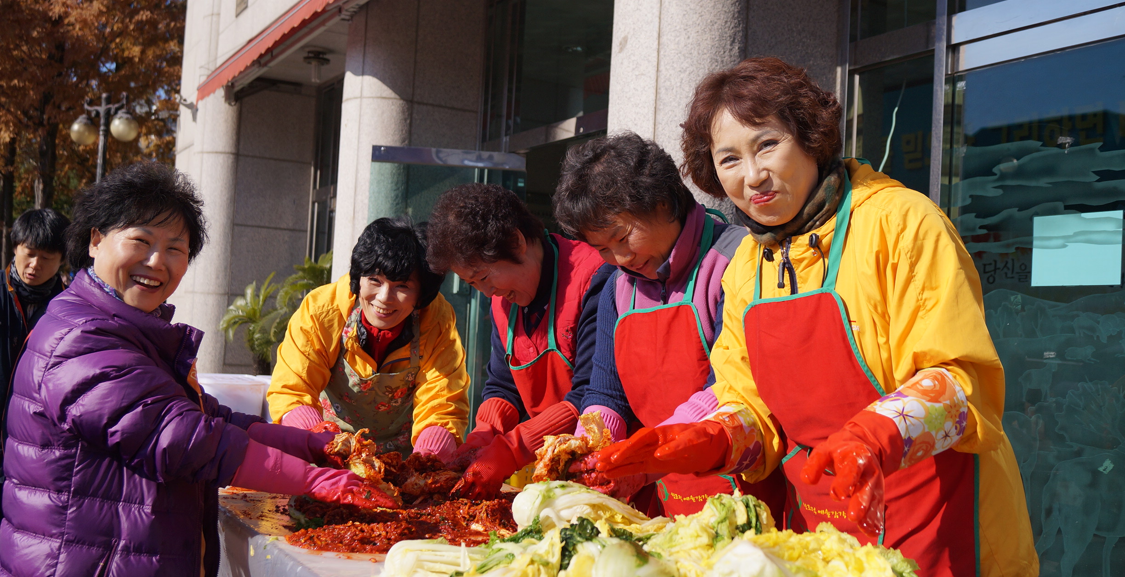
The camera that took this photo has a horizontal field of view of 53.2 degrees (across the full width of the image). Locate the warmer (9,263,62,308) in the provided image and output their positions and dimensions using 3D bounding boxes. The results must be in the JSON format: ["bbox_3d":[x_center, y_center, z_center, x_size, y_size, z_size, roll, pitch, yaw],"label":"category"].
[{"bbox_3d":[-1.633,-0.010,3.500,0.165,0.140,0.165,3,-2,-12],"label":"warmer"}]

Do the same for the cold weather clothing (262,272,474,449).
[{"bbox_3d":[-0.427,0.224,2.502,0.460,0.520,0.420,3,-2,-13],"label":"cold weather clothing"}]

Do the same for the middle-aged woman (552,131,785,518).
[{"bbox_3d":[0.173,0.548,1.979,0.560,1.510,0.500,5,-3,-40],"label":"middle-aged woman"}]

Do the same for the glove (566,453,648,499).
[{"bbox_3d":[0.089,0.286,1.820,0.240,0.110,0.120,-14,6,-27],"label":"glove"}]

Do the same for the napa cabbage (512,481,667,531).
[{"bbox_3d":[0.045,0.350,1.780,0.260,0.110,0.140,3,-2,-12],"label":"napa cabbage"}]

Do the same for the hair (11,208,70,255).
[{"bbox_3d":[-1.625,-0.172,3.520,0.175,0.160,0.195,3,-2,-9],"label":"hair"}]

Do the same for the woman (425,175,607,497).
[{"bbox_3d":[-0.049,0.570,2.298,0.560,1.470,0.500,5,-3,-38],"label":"woman"}]

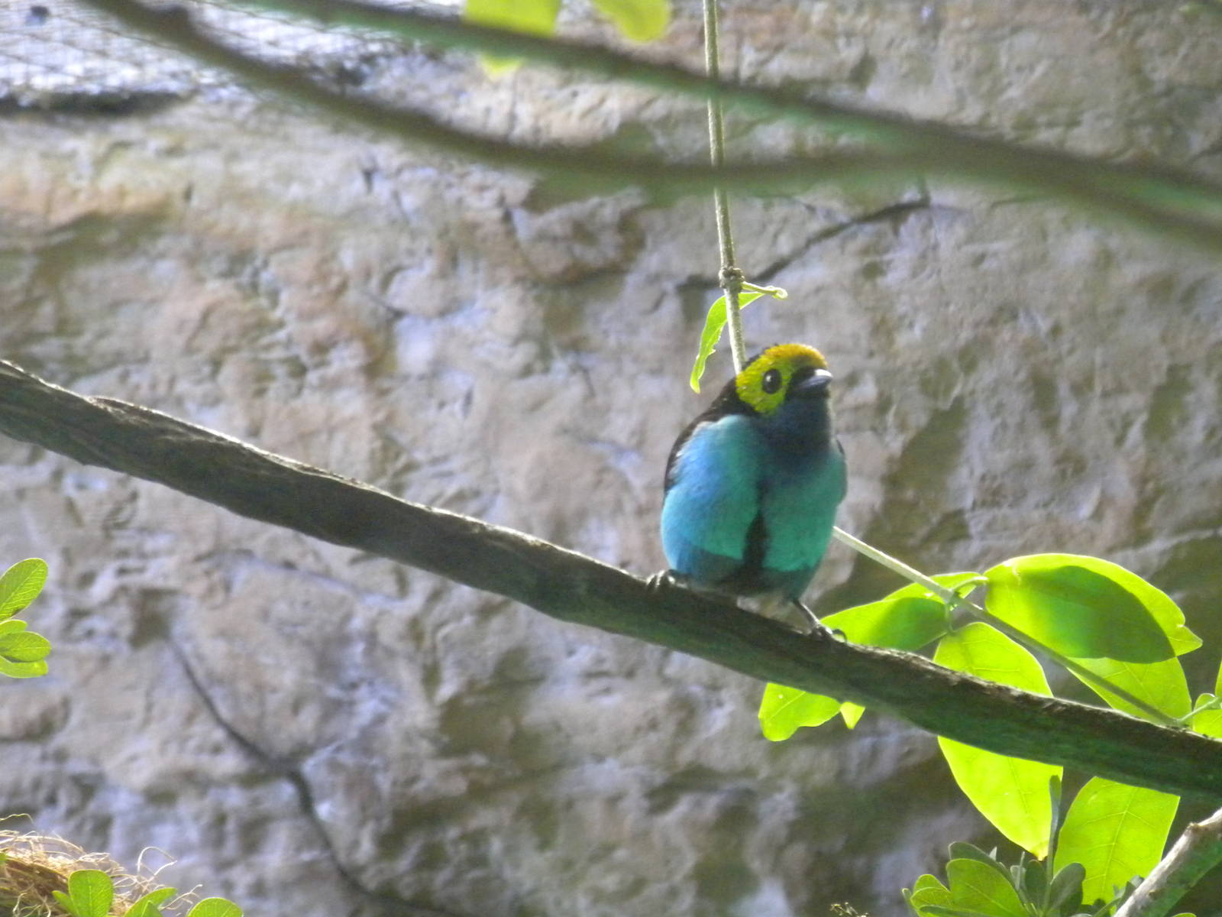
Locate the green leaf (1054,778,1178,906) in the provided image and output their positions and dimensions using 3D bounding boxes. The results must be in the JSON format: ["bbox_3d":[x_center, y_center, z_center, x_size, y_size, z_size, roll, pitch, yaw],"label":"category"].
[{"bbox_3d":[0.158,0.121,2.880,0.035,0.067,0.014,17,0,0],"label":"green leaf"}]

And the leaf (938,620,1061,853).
[{"bbox_3d":[0.121,0.088,2.880,0.039,0.077,0.016,-20,0,0],"label":"leaf"}]

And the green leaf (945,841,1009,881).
[{"bbox_3d":[0.116,0.127,2.850,0.030,0.013,0.010,41,0,0],"label":"green leaf"}]

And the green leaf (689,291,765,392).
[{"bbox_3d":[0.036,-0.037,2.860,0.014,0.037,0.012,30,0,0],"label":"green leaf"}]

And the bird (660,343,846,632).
[{"bbox_3d":[0.044,0.010,2.830,0.057,0.090,0.080,1,-4,-19],"label":"bird"}]

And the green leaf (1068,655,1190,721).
[{"bbox_3d":[0.160,0.063,2.880,0.034,0.060,0.016,-37,0,0],"label":"green leaf"}]

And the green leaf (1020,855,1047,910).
[{"bbox_3d":[0.132,0.132,2.850,0.009,0.018,0.007,6,0,0],"label":"green leaf"}]

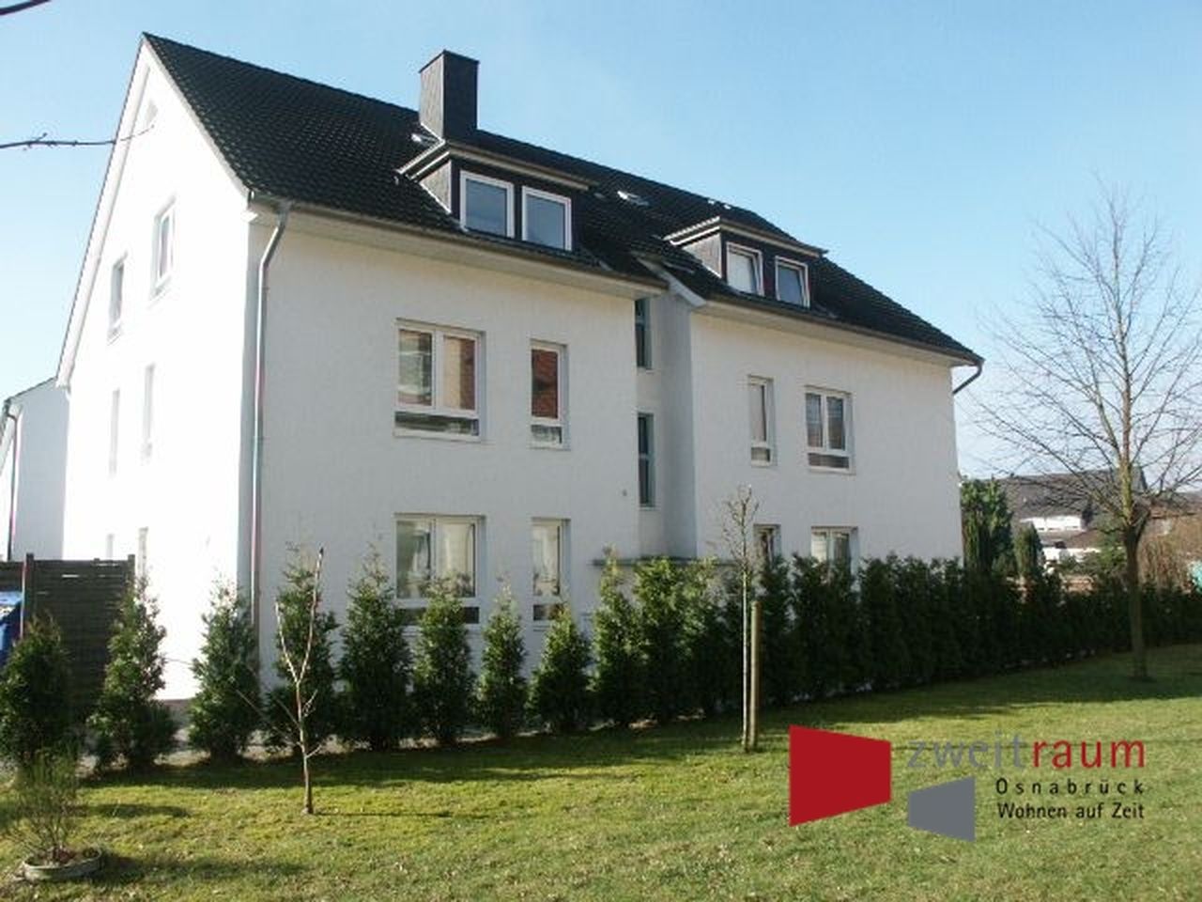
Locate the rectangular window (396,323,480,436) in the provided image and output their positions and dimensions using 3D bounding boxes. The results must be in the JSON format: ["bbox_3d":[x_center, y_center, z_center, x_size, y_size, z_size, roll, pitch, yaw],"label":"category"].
[{"bbox_3d":[-2.349,-0.959,14.128,1.435,1.658,0.140,4,-8,-37],"label":"rectangular window"}]

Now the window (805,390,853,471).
[{"bbox_3d":[4.522,-0.365,19.463,1.399,1.648,0.140,4,-8,-37],"label":"window"}]

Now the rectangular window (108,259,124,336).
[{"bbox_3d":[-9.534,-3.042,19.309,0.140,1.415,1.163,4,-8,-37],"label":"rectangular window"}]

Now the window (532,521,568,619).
[{"bbox_3d":[-0.801,1.915,14.931,0.687,1.658,0.140,4,-8,-37],"label":"window"}]

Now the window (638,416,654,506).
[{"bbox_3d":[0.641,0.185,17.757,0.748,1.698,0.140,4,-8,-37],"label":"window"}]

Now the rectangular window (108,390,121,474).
[{"bbox_3d":[-9.303,-0.337,18.712,0.140,1.658,0.657,4,-8,-37],"label":"rectangular window"}]

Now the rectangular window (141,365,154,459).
[{"bbox_3d":[-7.615,-0.625,16.491,0.140,1.658,0.667,4,-8,-37],"label":"rectangular window"}]

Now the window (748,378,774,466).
[{"bbox_3d":[2.994,-0.505,18.320,0.662,1.697,0.140,4,-8,-37],"label":"window"}]

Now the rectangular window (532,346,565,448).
[{"bbox_3d":[-0.839,-0.845,15.260,0.687,1.658,0.140,4,-8,-37],"label":"rectangular window"}]

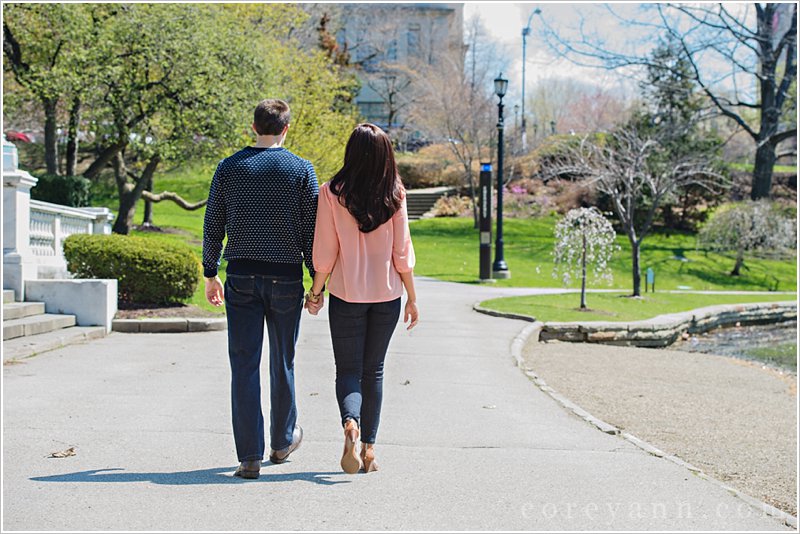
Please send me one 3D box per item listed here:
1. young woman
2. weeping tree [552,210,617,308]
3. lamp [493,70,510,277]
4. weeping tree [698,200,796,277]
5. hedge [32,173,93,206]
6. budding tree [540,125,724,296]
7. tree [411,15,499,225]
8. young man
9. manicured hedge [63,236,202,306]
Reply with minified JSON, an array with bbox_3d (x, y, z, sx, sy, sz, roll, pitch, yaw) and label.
[{"bbox_3d":[-0.181,0.150,8.600,0.530,1.690,0.480,0,1,3],"label":"young woman"},{"bbox_3d":[2.764,-0.142,26.500,1.000,1.530,1.000,0,1,0],"label":"weeping tree"},{"bbox_3d":[2.568,-2.315,45.000,0.450,5.250,0.450,0,1,0],"label":"lamp"},{"bbox_3d":[8.427,-0.689,43.000,2.400,1.850,2.300,0,1,0],"label":"weeping tree"},{"bbox_3d":[-8.400,-1.868,44.000,1.750,1.000,1.400,0,1,0],"label":"hedge"},{"bbox_3d":[4.136,-1.001,31.500,3.300,3.060,3.200,0,1,0],"label":"budding tree"},{"bbox_3d":[1.747,-4.696,57.000,3.000,6.900,2.900,0,1,0],"label":"tree"},{"bbox_3d":[-0.675,0.104,8.600,0.550,1.810,0.480,0,1,3],"label":"young man"},{"bbox_3d":[-3.768,0.049,25.000,2.000,1.030,1.600,0,1,0],"label":"manicured hedge"}]

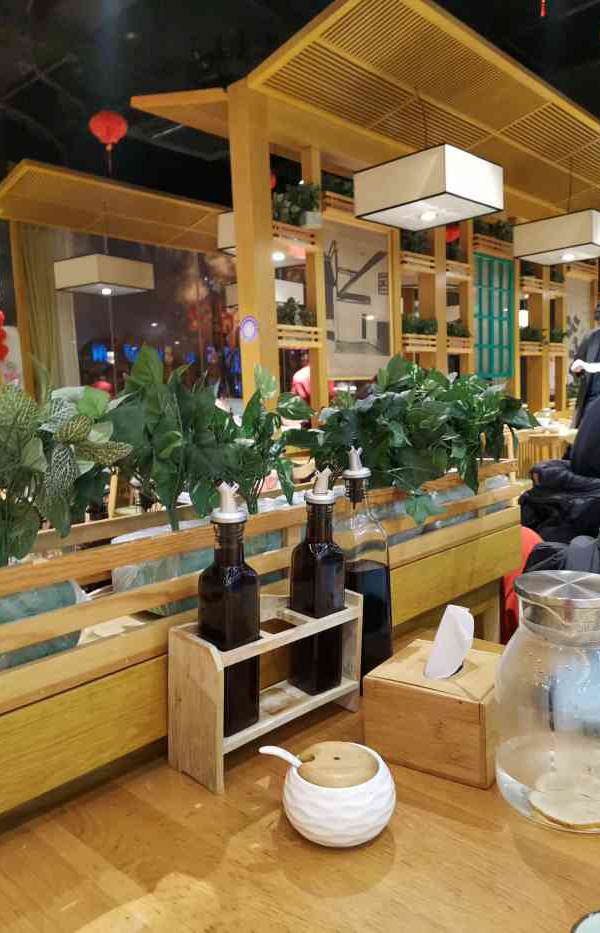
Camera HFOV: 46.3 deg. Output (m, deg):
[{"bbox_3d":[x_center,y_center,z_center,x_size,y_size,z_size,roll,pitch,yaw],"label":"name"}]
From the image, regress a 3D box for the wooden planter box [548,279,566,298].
[{"bbox_3d":[2.821,-2.015,7.925,0.180,0.160,0.400,4,9,43],"label":"wooden planter box"}]

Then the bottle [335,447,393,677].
[{"bbox_3d":[0.079,0.136,0.942,0.066,0.326,0.066,-6,7,-36],"label":"bottle"}]

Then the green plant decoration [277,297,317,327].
[{"bbox_3d":[-0.077,-1.053,4.889,0.180,0.230,0.390,4,9,43],"label":"green plant decoration"}]

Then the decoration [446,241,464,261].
[{"bbox_3d":[1.331,-1.920,6.337,0.180,0.185,0.330,4,9,43],"label":"decoration"}]

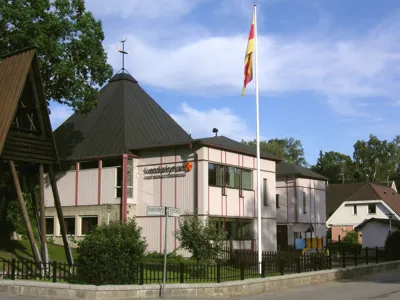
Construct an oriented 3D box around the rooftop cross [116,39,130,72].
[{"bbox_3d":[-5.405,-6.665,40.826,0.350,2.595,1.100,-6,-10,37],"label":"rooftop cross"}]

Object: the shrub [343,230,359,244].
[{"bbox_3d":[14.422,8.432,55.370,1.551,1.421,1.500,0,-8,0],"label":"shrub"}]

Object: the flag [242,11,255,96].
[{"bbox_3d":[1.690,-3.344,20.031,0.399,3.050,0.250,0,-8,0],"label":"flag"}]

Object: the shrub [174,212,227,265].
[{"bbox_3d":[0.040,3.505,22.935,2.024,2.197,2.000,0,-8,0],"label":"shrub"}]

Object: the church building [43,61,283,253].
[{"bbox_3d":[-2.774,0.355,37.465,14.500,12.424,10.000,-6,-10,37],"label":"church building"}]

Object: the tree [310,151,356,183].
[{"bbox_3d":[19.671,6.508,84.948,7.500,13.000,7.000,0,-8,0],"label":"tree"}]

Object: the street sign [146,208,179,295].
[{"bbox_3d":[-1.005,2.802,15.913,0.800,2.455,0.450,-4,-9,25],"label":"street sign"}]

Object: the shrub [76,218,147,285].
[{"bbox_3d":[-2.581,2.984,16.947,1.943,1.878,1.850,0,-8,0],"label":"shrub"}]

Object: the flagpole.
[{"bbox_3d":[1.975,-0.515,19.674,0.130,9.382,0.130,0,-8,0],"label":"flagpole"}]

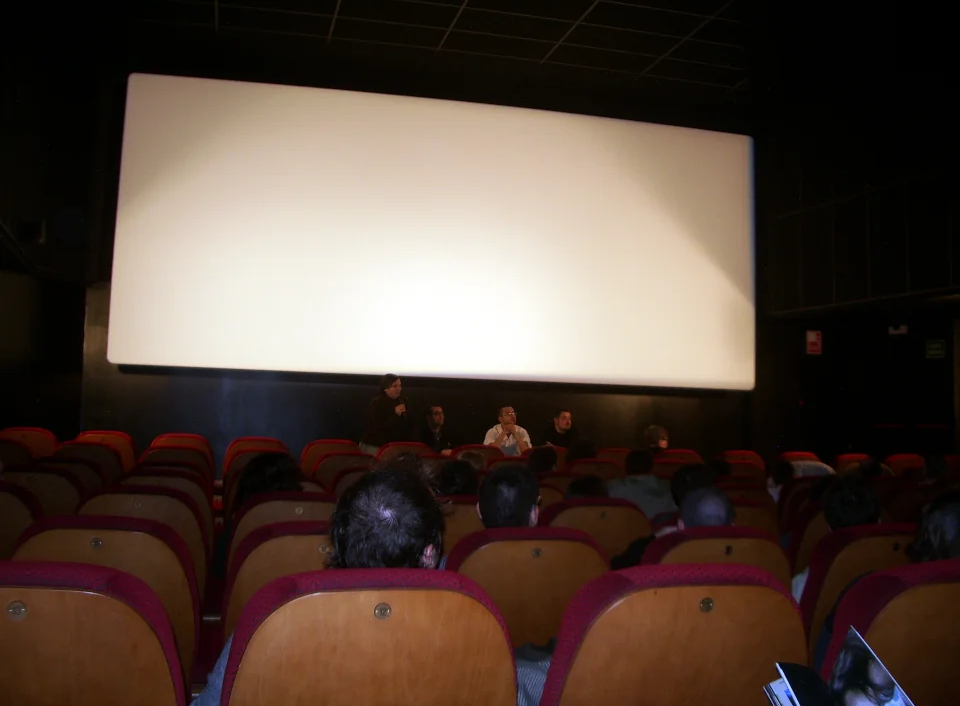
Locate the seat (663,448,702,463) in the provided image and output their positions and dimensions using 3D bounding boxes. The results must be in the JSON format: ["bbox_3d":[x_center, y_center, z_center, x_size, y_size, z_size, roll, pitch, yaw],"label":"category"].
[{"bbox_3d":[1.474,1.248,7.990,0.520,0.930,0.580,3,-5,-14],"label":"seat"}]

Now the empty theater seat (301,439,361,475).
[{"bbox_3d":[-1.153,1.127,7.360,0.520,0.950,0.600,2,-4,-14],"label":"empty theater seat"}]

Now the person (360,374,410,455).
[{"bbox_3d":[-0.855,1.032,8.728,0.400,1.680,0.520,-3,-7,44],"label":"person"}]

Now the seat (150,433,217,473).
[{"bbox_3d":[-2.188,1.064,7.092,0.520,0.950,0.600,2,-4,-14],"label":"seat"}]

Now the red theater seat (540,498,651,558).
[{"bbox_3d":[0.383,1.016,3.781,0.520,0.950,0.600,2,-4,-12],"label":"red theater seat"}]

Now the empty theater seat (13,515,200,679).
[{"bbox_3d":[-0.979,0.865,2.510,0.520,0.930,0.580,3,-5,-14],"label":"empty theater seat"}]

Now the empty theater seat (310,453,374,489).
[{"bbox_3d":[-0.915,1.126,6.400,0.520,0.930,0.580,3,-5,-14],"label":"empty theater seat"}]

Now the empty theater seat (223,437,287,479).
[{"bbox_3d":[-1.699,1.089,7.180,0.520,0.930,0.580,3,-5,-14],"label":"empty theater seat"}]

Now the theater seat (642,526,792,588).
[{"bbox_3d":[0.608,0.974,2.909,0.520,0.950,0.620,3,-5,-14],"label":"theater seat"}]

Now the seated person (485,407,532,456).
[{"bbox_3d":[0.303,1.165,9.734,0.520,1.270,0.700,3,-5,-14],"label":"seated person"}]

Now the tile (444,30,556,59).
[{"bbox_3d":[0.204,-3.282,10.400,1.200,0.030,0.600,3,-5,-14],"label":"tile"}]

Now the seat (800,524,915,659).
[{"bbox_3d":[1.102,0.981,3.050,0.520,0.930,0.580,3,-5,-14],"label":"seat"}]

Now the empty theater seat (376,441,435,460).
[{"bbox_3d":[-0.624,1.160,7.494,0.520,0.950,0.600,2,-4,-14],"label":"empty theater seat"}]

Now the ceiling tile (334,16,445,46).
[{"bbox_3d":[-0.938,-3.322,10.064,1.200,0.025,0.600,3,-5,-14],"label":"ceiling tile"}]

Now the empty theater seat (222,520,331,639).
[{"bbox_3d":[-0.465,0.915,2.635,0.520,0.950,0.620,3,-5,-14],"label":"empty theater seat"}]

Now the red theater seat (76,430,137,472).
[{"bbox_3d":[-2.656,1.017,6.900,0.520,0.930,0.580,3,-5,-14],"label":"red theater seat"}]

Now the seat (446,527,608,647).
[{"bbox_3d":[0.078,0.943,2.738,0.520,0.950,0.600,2,-4,-13],"label":"seat"}]

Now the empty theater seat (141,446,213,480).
[{"bbox_3d":[-1.928,1.055,6.130,0.520,0.930,0.580,3,-5,-14],"label":"empty theater seat"}]

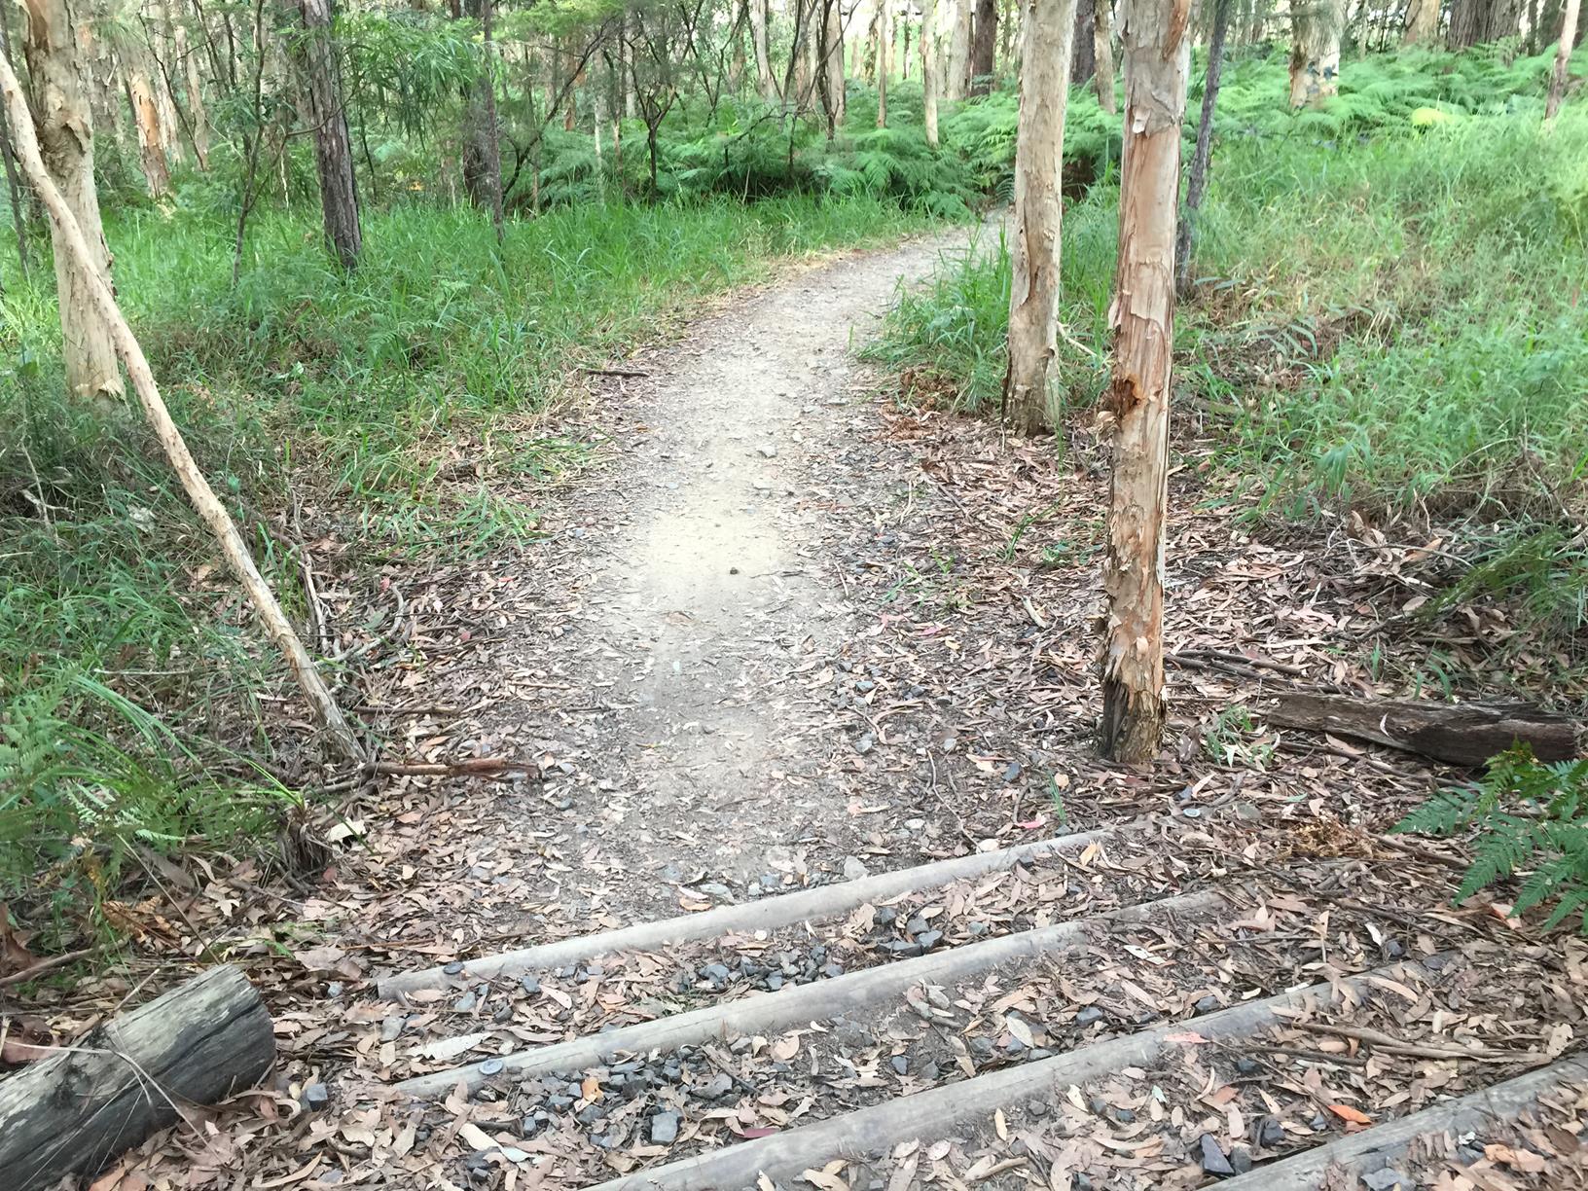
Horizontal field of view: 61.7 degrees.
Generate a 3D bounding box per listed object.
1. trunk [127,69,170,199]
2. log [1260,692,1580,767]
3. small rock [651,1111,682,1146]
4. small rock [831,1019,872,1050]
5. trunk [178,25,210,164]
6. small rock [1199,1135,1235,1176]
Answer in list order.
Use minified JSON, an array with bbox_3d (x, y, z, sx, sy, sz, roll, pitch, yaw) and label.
[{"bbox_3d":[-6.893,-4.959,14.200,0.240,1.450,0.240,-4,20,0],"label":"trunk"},{"bbox_3d":[1.556,0.320,3.340,0.700,0.125,0.135,4,21,13],"label":"log"},{"bbox_3d":[-0.200,0.829,2.070,0.046,0.034,0.042,1,20,6],"label":"small rock"},{"bbox_3d":[0.097,0.749,2.270,0.066,0.030,0.050,-1,20,0],"label":"small rock"},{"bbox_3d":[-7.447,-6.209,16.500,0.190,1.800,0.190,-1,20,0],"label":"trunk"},{"bbox_3d":[0.639,0.846,2.010,0.050,0.038,0.050,3,20,11],"label":"small rock"}]

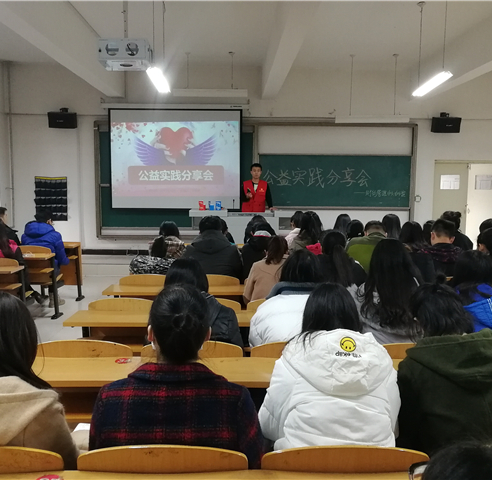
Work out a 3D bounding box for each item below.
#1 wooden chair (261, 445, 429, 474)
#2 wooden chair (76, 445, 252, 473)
[{"bbox_3d":[0.271,0.965,1.633,0.470,0.830,0.460,0,6,-1],"label":"wooden chair"},{"bbox_3d":[-0.245,0.971,1.692,0.480,0.827,0.500,0,6,-1],"label":"wooden chair"}]

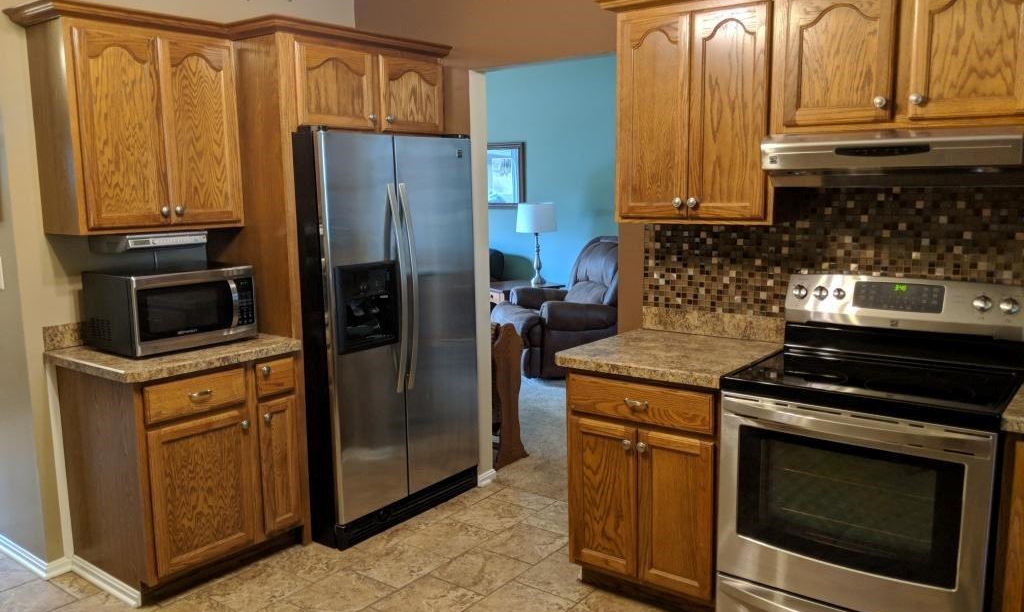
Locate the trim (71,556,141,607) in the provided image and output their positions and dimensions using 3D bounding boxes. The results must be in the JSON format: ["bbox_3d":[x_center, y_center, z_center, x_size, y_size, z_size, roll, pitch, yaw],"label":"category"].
[{"bbox_3d":[-1.592,1.071,3.103,0.520,0.059,0.015,6,11,37],"label":"trim"}]

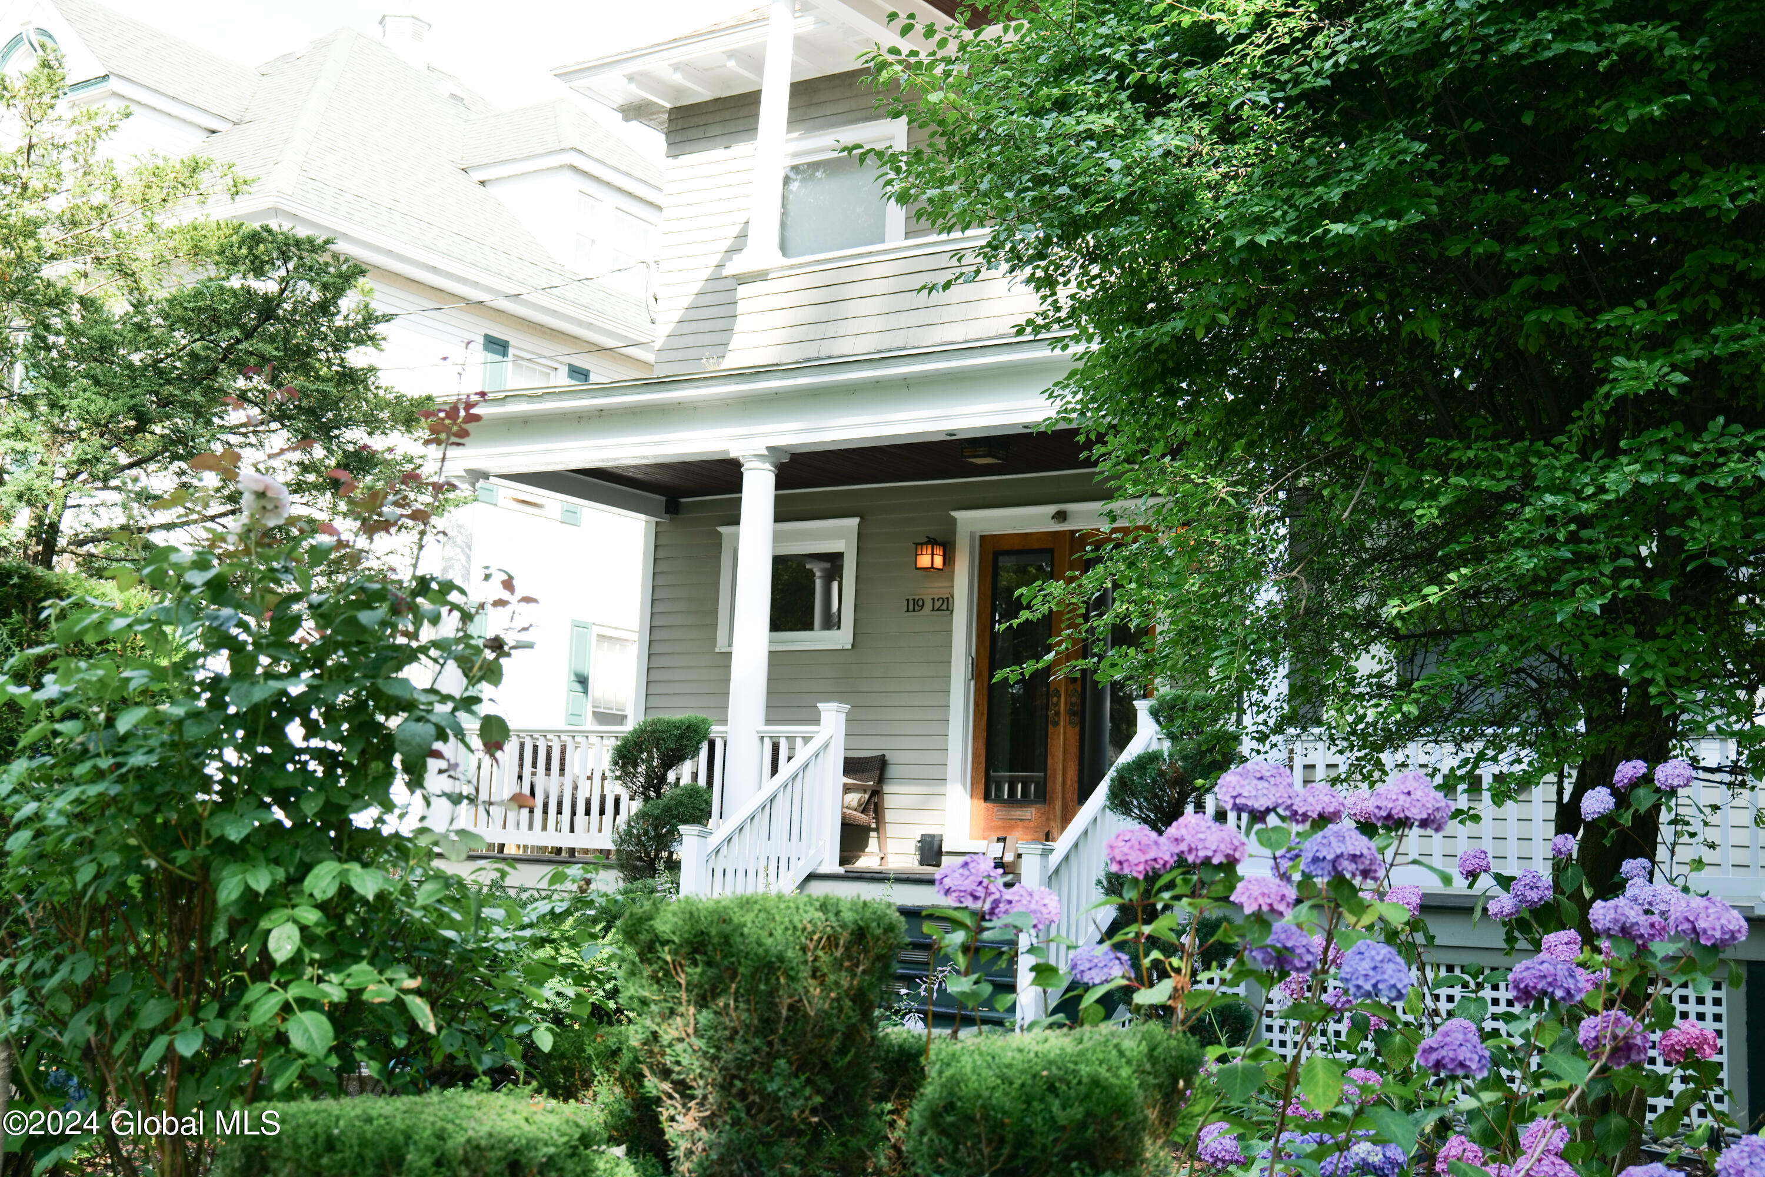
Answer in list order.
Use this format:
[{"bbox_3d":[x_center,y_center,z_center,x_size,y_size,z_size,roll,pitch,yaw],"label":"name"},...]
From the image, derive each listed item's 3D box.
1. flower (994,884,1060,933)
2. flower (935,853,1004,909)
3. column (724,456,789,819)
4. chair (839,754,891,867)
[{"bbox_3d":[0.344,0.772,4.850,0.165,0.130,0.160,2,-7,4],"label":"flower"},{"bbox_3d":[0.204,0.691,4.750,0.165,0.135,0.160,2,-7,3],"label":"flower"},{"bbox_3d":[-0.840,0.441,12.898,0.300,2.660,0.300,2,-7,0],"label":"column"},{"bbox_3d":[-0.419,1.539,14.047,0.720,0.800,0.720,-2,-9,32],"label":"chair"}]

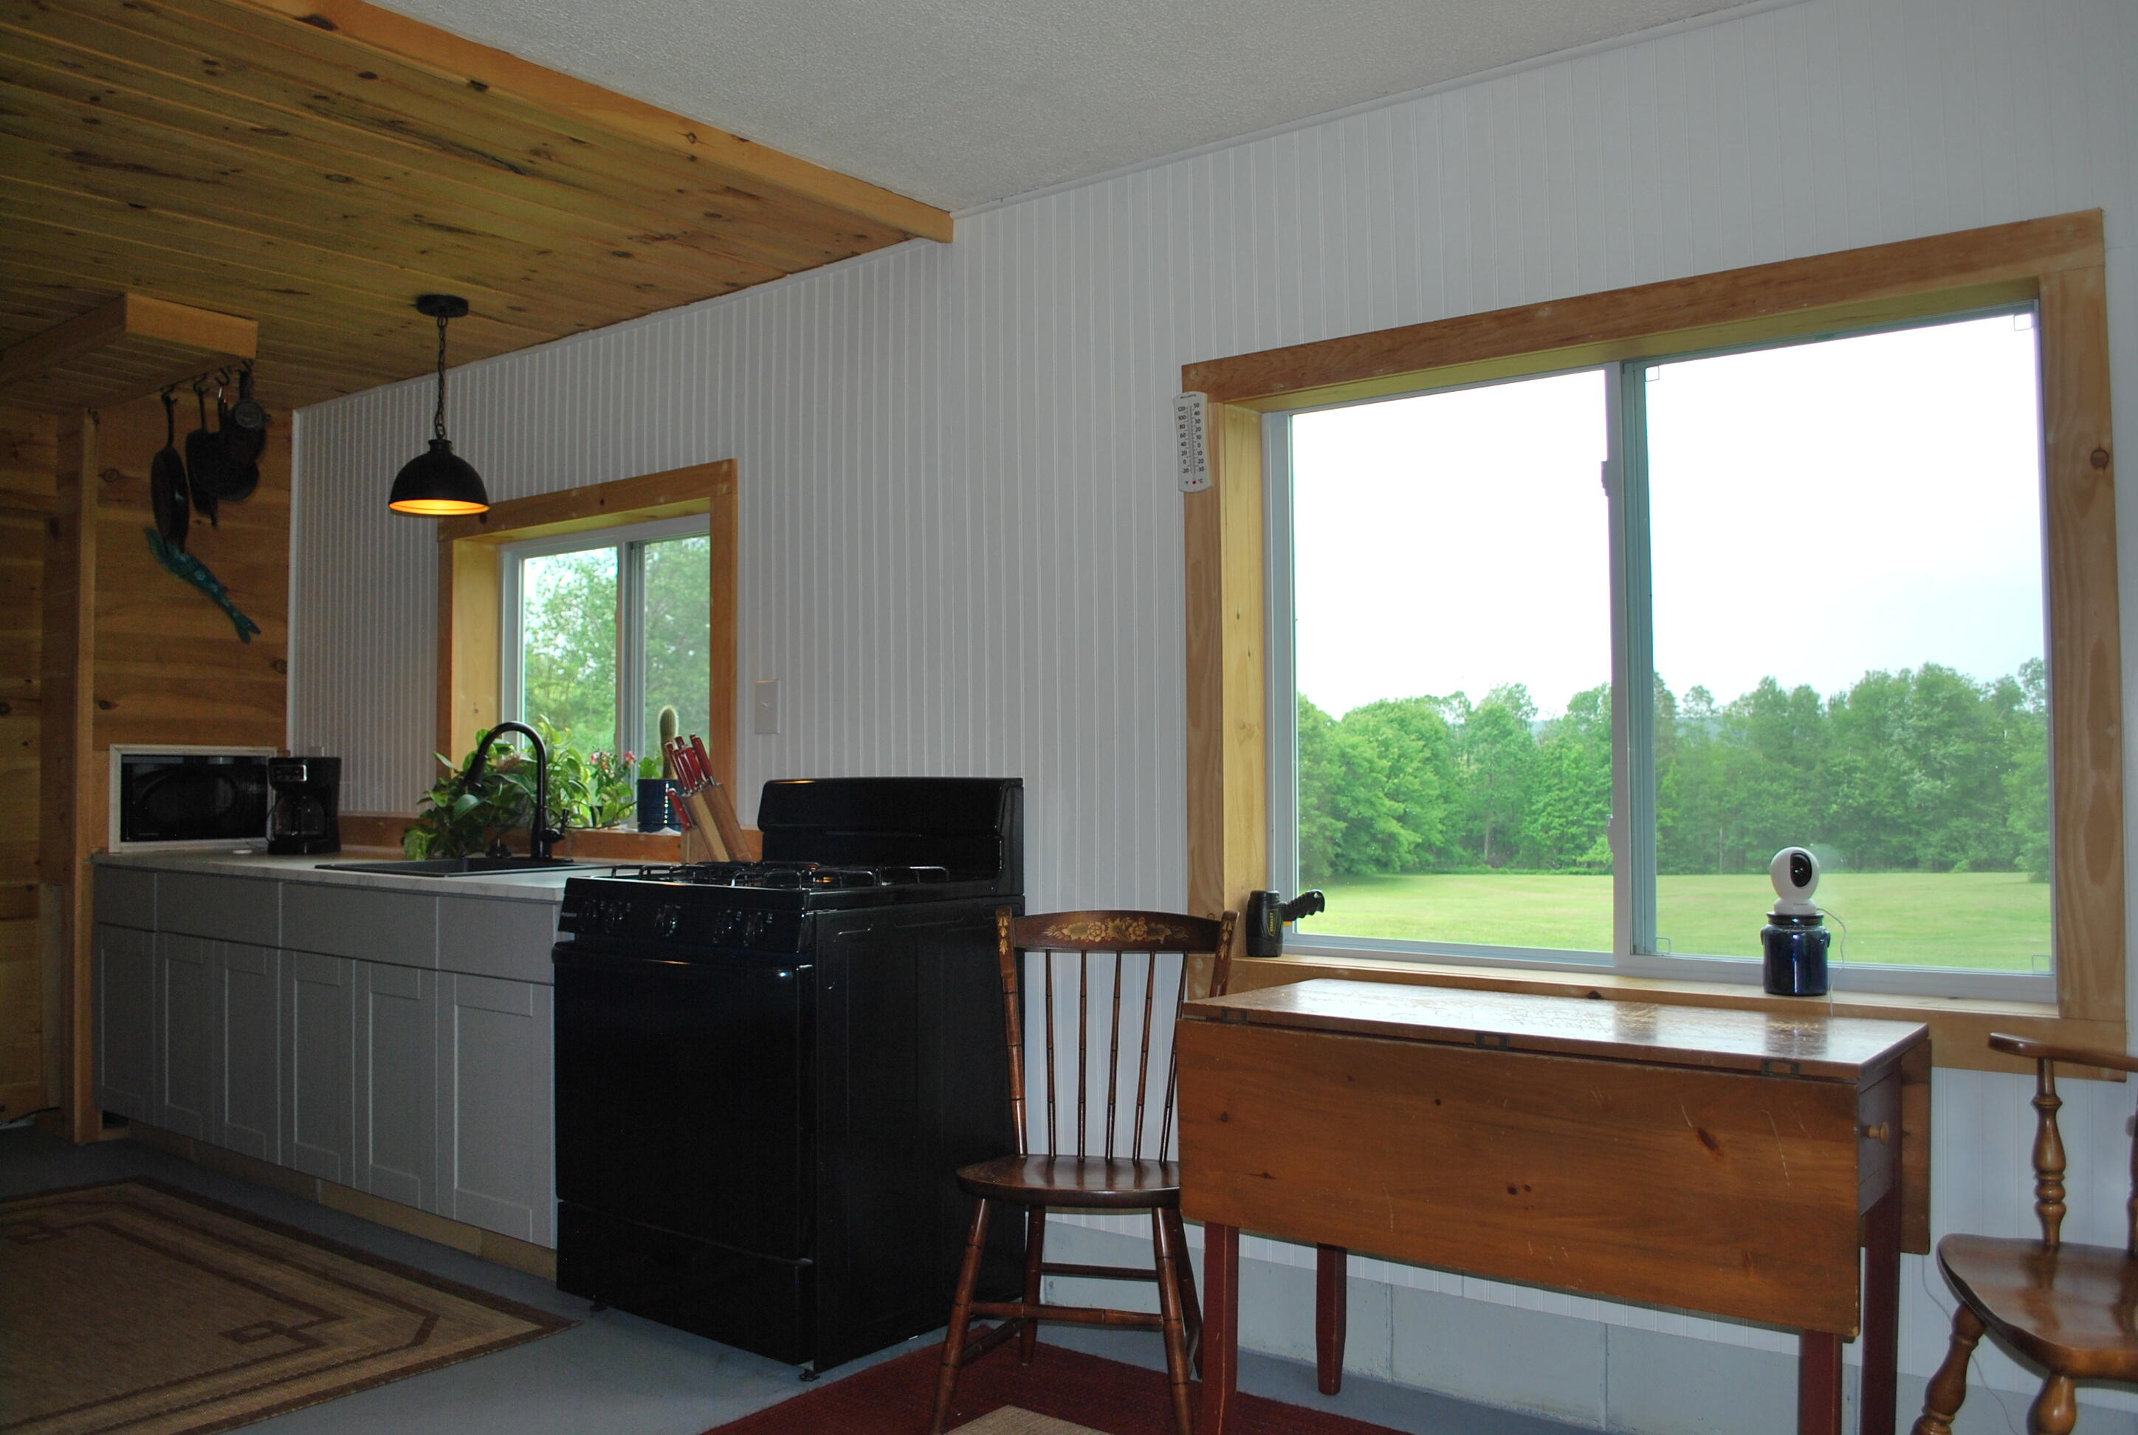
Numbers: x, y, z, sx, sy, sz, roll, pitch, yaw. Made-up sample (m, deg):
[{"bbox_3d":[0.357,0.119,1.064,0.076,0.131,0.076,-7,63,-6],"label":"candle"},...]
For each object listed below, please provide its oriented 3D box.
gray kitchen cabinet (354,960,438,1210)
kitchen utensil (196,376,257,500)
[{"bbox_3d":[-1.482,0.904,4.187,0.381,0.576,0.580,-2,-2,38],"label":"gray kitchen cabinet"},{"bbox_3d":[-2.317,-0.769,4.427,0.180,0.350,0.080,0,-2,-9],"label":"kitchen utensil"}]

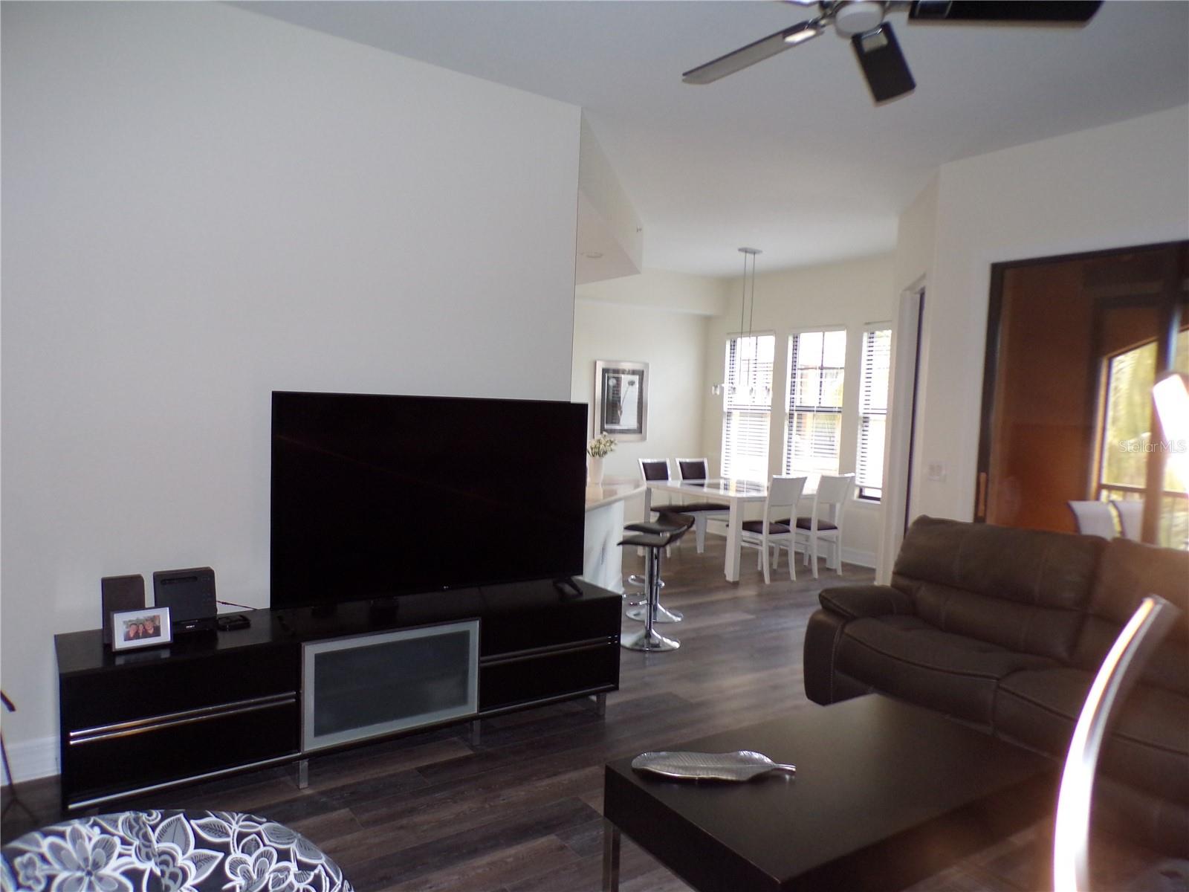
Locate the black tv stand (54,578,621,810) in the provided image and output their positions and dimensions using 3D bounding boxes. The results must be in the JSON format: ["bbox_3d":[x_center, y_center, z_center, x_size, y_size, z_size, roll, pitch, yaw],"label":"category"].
[{"bbox_3d":[-0.967,1.014,3.595,2.325,0.584,0.522,0,3,-36],"label":"black tv stand"}]

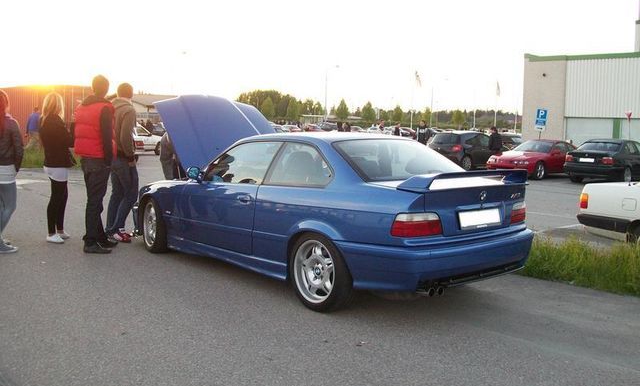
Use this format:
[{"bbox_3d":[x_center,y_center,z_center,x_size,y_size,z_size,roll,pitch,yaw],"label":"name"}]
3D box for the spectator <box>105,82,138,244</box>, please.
[{"bbox_3d":[-2.321,-0.372,7.824,0.380,1.820,0.480,-4,8,-32],"label":"spectator"}]

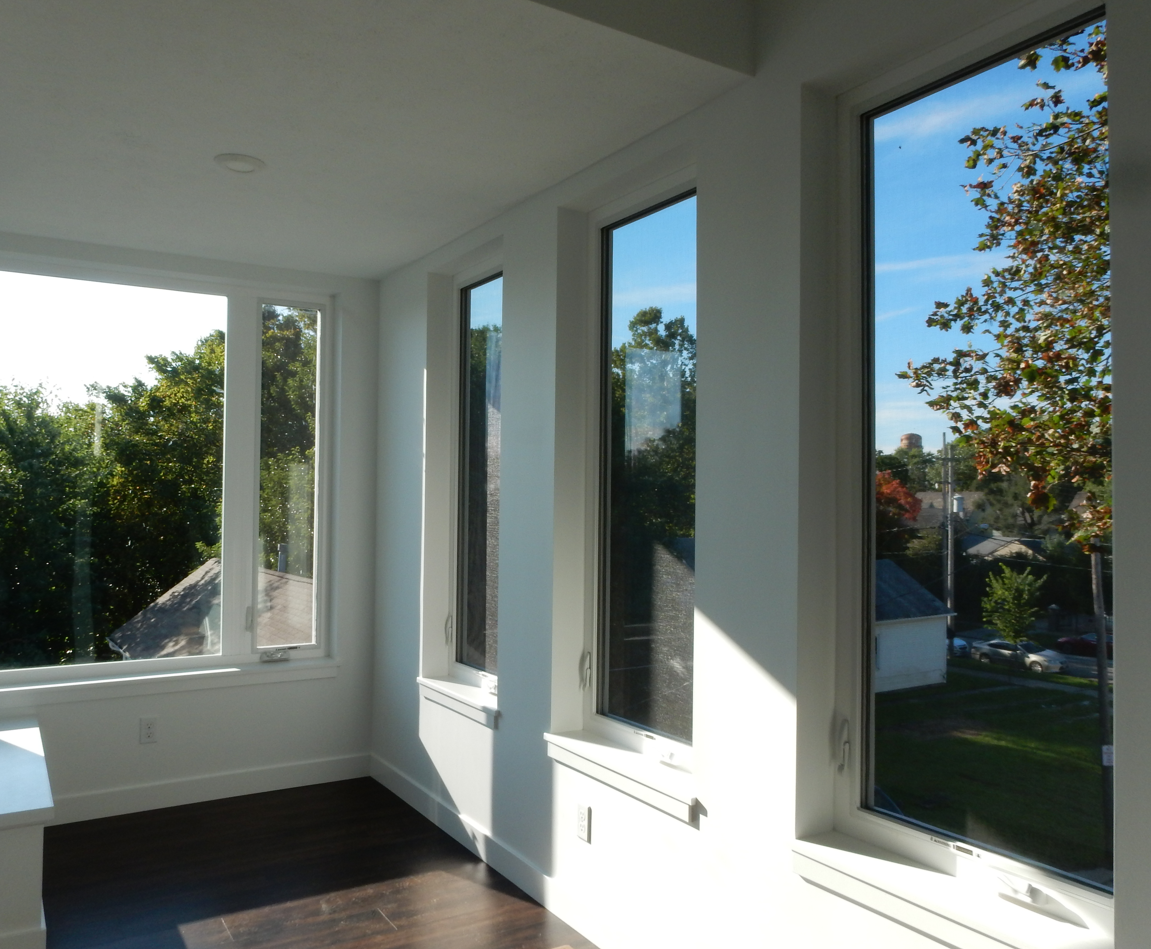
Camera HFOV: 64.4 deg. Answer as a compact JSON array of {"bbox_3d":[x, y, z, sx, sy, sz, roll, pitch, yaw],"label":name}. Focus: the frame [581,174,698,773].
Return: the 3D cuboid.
[{"bbox_3d":[0.267,-0.027,2.950,0.082,1.830,0.744,2,-2,-32],"label":"frame"}]

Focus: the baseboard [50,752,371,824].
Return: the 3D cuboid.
[{"bbox_3d":[-1.629,1.446,4.228,1.421,0.123,0.017,2,-2,-32],"label":"baseboard"}]

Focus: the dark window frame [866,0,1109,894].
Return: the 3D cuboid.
[{"bbox_3d":[0.873,-0.045,1.989,0.062,1.700,0.603,2,-2,-32],"label":"dark window frame"}]

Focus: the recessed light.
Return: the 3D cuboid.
[{"bbox_3d":[-1.123,-1.025,3.039,0.167,0.028,0.167,2,-2,-32],"label":"recessed light"}]

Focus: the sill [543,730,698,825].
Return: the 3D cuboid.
[{"bbox_3d":[0.161,0.921,2.856,0.160,0.079,0.812,2,-2,-32],"label":"sill"}]

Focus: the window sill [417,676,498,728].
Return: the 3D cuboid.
[{"bbox_3d":[-0.455,0.941,3.822,0.160,0.076,0.795,2,-2,-32],"label":"window sill"}]

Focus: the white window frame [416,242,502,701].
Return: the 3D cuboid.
[{"bbox_3d":[-0.412,-0.008,3.872,0.175,1.830,0.737,2,-2,-32],"label":"white window frame"}]

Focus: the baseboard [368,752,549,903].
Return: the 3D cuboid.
[{"bbox_3d":[-0.559,1.447,3.856,0.017,0.123,1.792,2,-2,-32],"label":"baseboard"}]

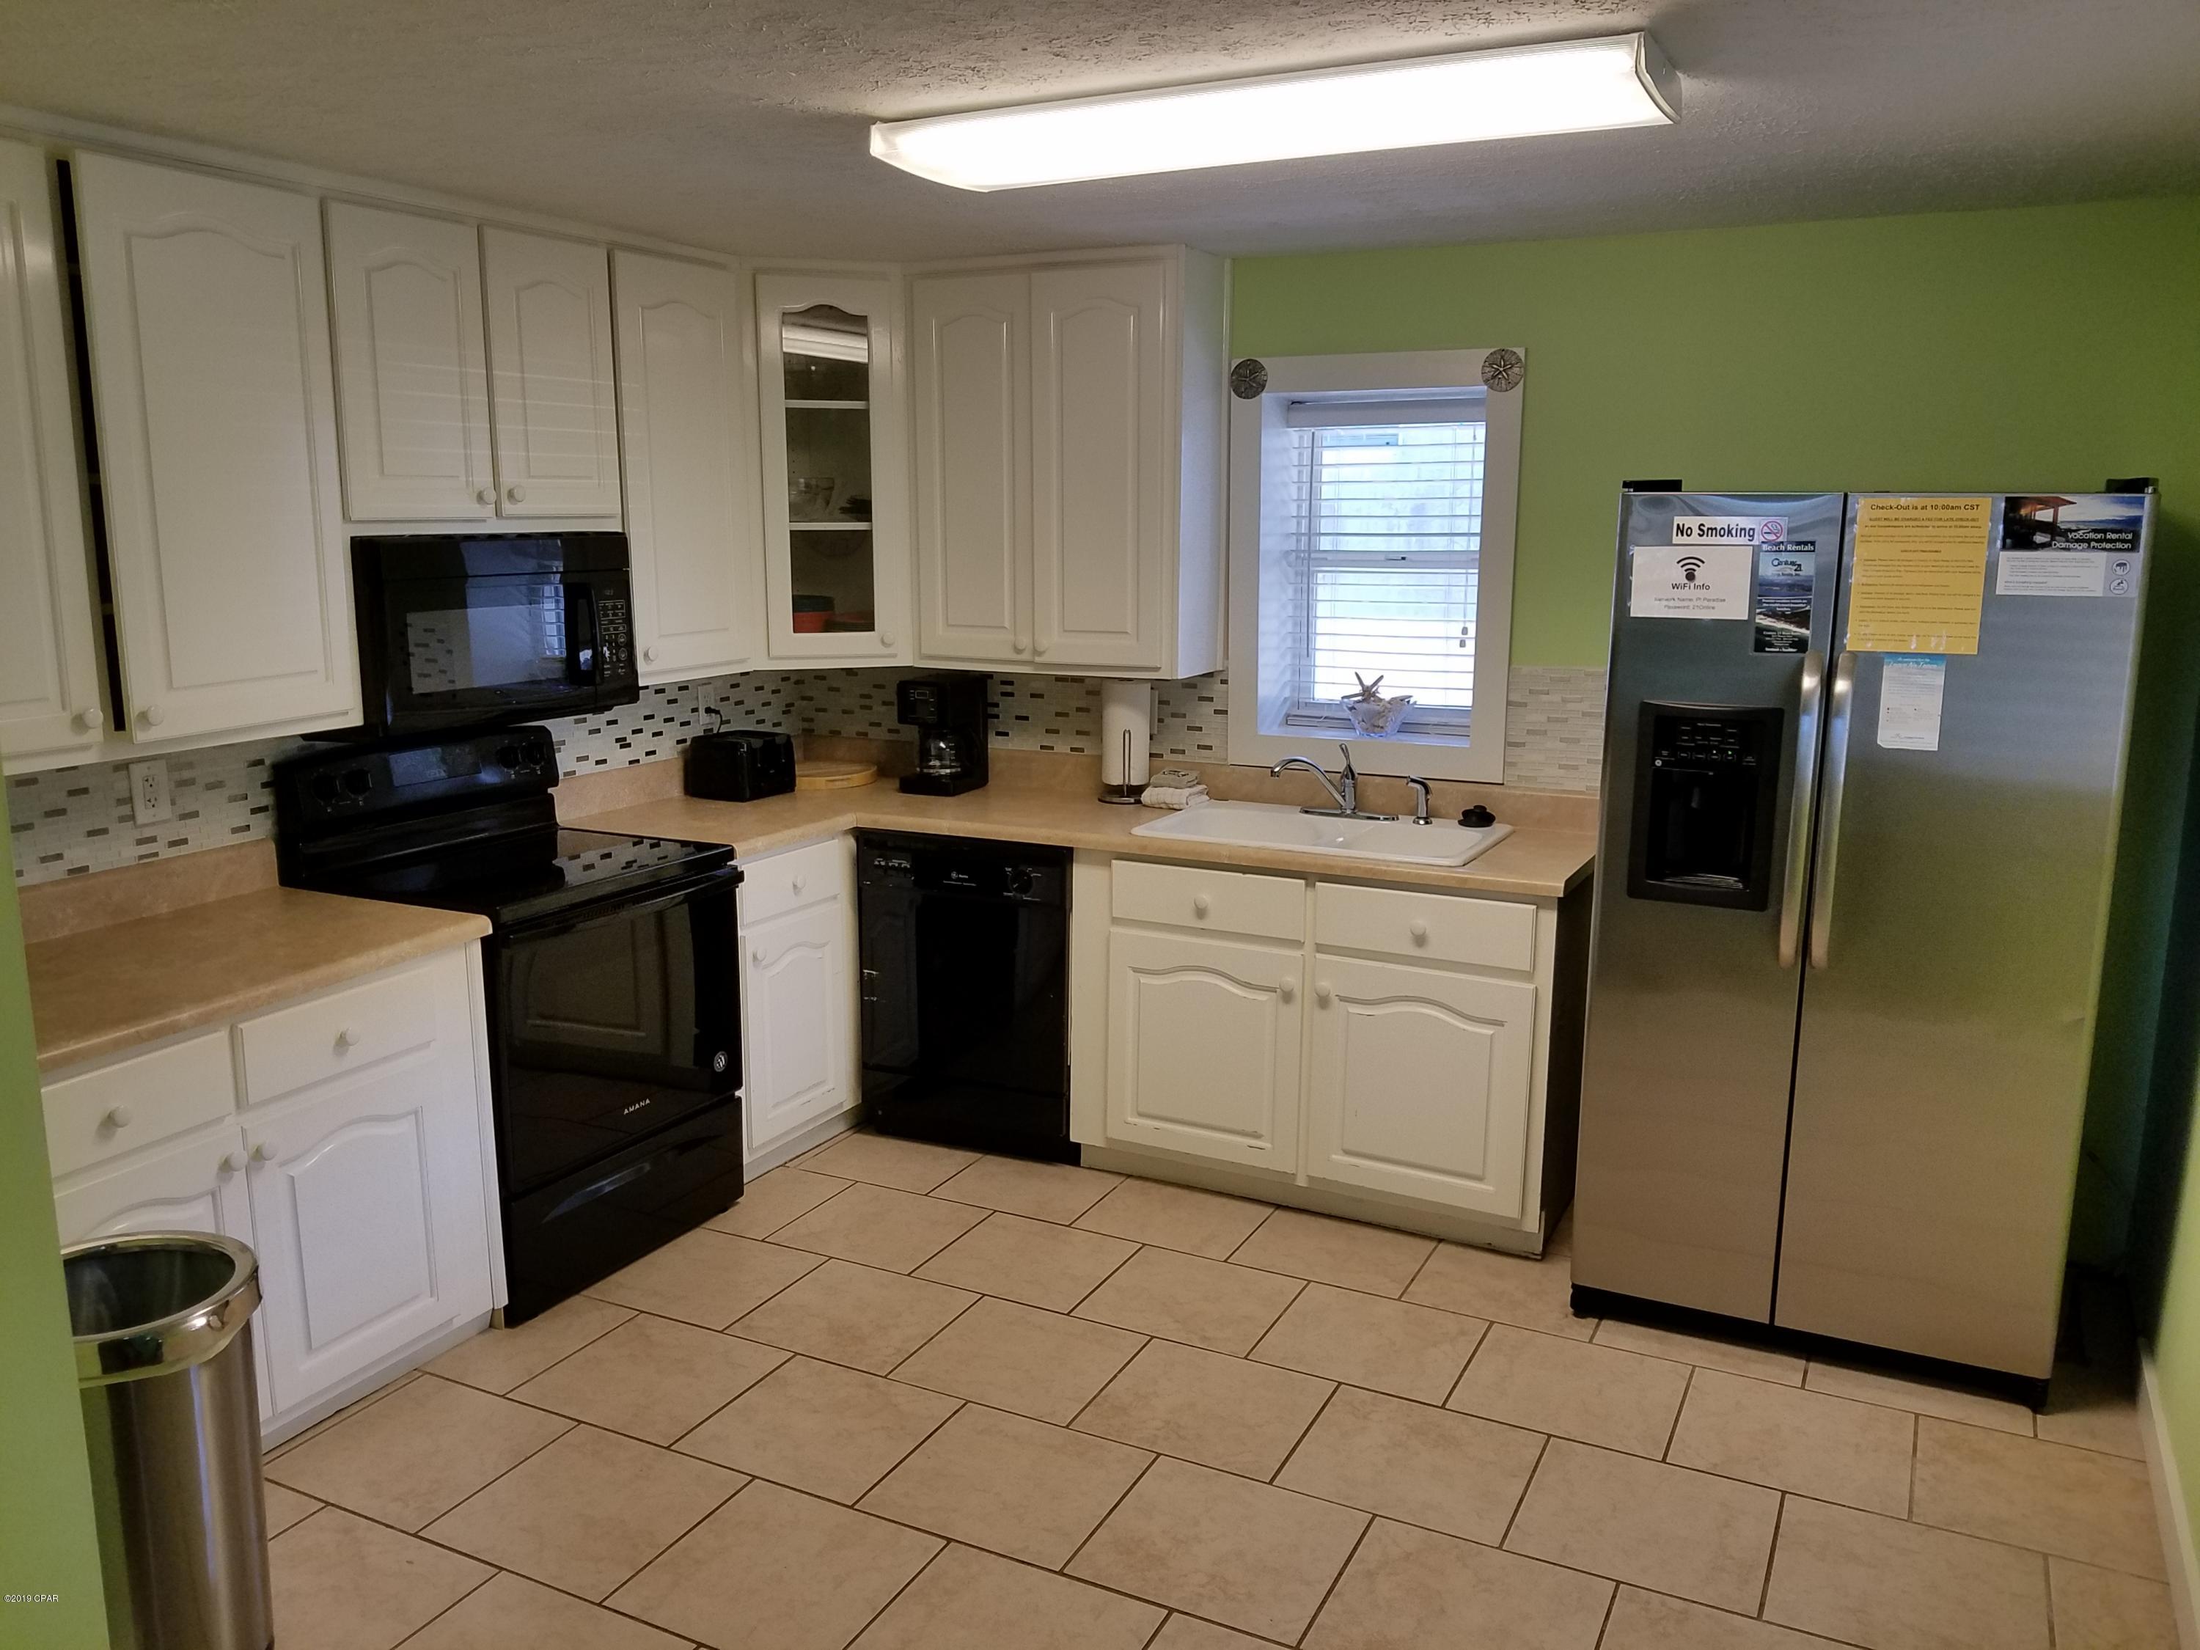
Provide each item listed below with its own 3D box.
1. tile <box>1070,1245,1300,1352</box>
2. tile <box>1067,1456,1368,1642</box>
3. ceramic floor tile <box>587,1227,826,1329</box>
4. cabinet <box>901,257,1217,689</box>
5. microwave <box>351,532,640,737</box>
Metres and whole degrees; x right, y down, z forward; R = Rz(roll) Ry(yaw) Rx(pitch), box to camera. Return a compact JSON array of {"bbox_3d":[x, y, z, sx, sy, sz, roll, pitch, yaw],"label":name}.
[{"bbox_3d":[0.203,1.048,3.640,0.405,0.012,0.395,5,12,26],"label":"tile"},{"bbox_3d":[0.206,1.218,2.789,0.405,0.010,0.391,6,12,26],"label":"tile"},{"bbox_3d":[-0.892,1.027,3.750,0.404,0.010,0.386,5,12,26],"label":"ceramic floor tile"},{"bbox_3d":[-0.090,-0.996,4.645,0.840,1.110,0.335,5,12,26],"label":"cabinet"},{"bbox_3d":[-1.422,-0.450,3.692,0.385,0.400,0.750,5,12,26],"label":"microwave"}]

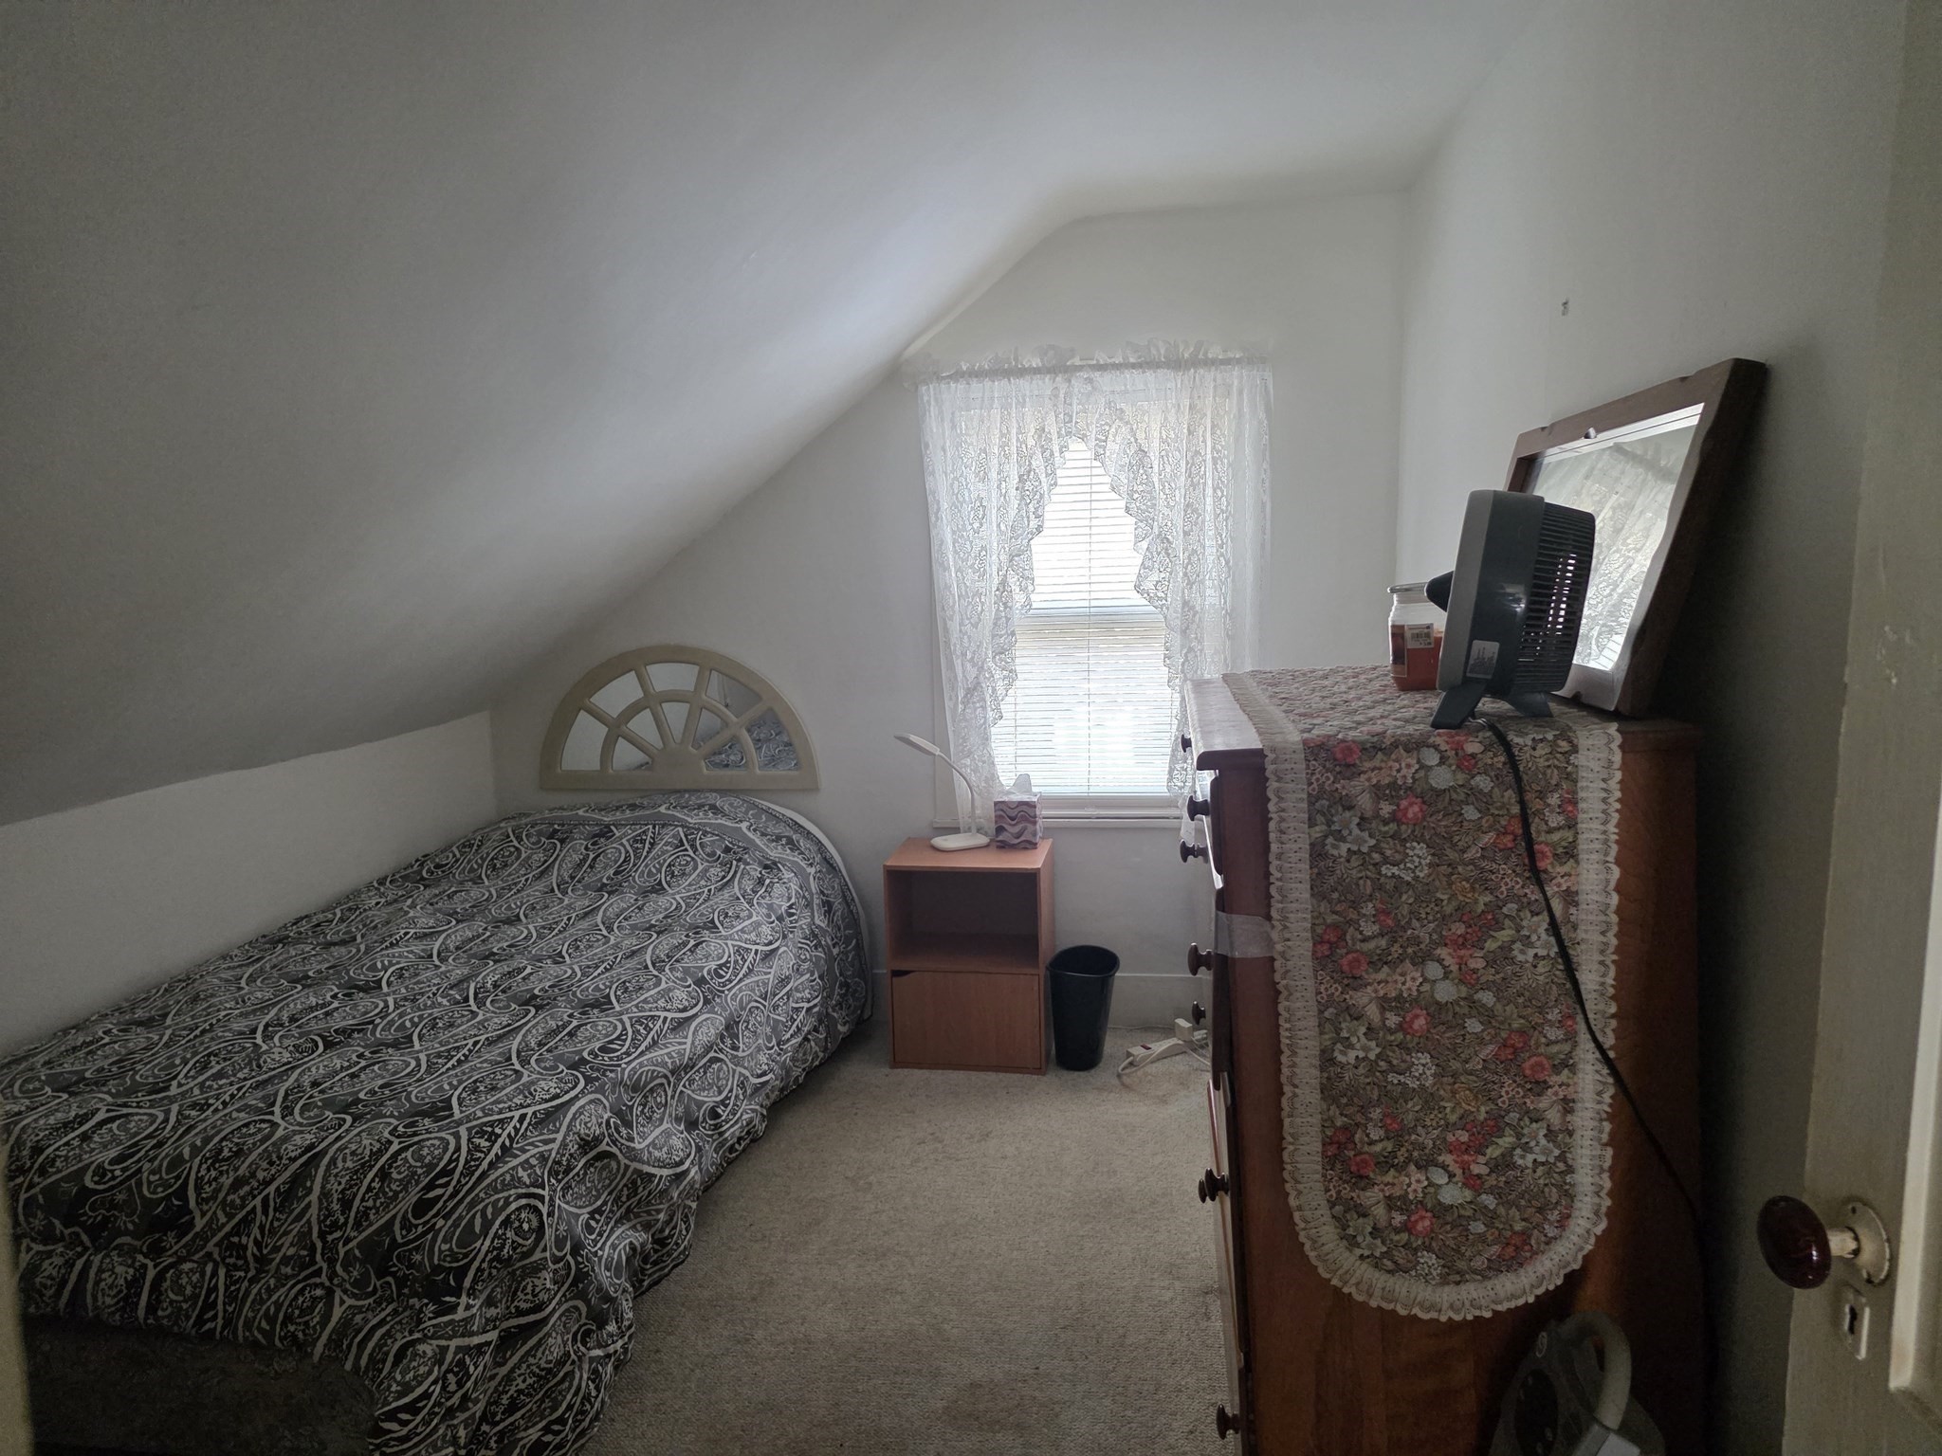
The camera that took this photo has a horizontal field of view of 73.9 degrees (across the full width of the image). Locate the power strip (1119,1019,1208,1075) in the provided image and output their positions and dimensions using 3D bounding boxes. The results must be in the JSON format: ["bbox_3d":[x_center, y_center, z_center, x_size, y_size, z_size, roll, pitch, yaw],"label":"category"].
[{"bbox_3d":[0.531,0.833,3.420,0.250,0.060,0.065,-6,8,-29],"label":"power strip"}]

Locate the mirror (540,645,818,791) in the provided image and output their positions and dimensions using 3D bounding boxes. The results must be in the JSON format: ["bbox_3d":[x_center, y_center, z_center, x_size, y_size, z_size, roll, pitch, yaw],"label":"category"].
[{"bbox_3d":[-0.853,-0.031,3.704,0.839,0.417,0.025,-1,7,8],"label":"mirror"}]

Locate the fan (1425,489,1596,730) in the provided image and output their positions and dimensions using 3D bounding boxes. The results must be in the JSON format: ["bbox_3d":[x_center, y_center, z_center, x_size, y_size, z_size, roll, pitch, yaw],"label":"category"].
[{"bbox_3d":[0.604,-0.138,1.441,0.178,0.256,0.230,1,8,23],"label":"fan"}]

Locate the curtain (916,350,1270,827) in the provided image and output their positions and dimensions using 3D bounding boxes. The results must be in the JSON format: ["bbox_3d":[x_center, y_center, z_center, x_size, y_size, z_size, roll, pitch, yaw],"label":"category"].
[{"bbox_3d":[0.325,-0.335,3.447,0.922,1.314,0.100,-1,7,8],"label":"curtain"}]

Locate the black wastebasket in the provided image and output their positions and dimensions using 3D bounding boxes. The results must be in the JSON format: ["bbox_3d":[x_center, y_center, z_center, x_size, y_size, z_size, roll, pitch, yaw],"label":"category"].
[{"bbox_3d":[0.305,0.740,3.400,0.187,0.262,0.250,-1,7,8],"label":"black wastebasket"}]

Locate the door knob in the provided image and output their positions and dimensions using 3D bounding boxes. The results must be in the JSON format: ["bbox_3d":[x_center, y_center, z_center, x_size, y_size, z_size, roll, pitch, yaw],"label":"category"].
[{"bbox_3d":[0.538,0.326,0.820,0.066,0.056,0.055,-2,7,0],"label":"door knob"}]

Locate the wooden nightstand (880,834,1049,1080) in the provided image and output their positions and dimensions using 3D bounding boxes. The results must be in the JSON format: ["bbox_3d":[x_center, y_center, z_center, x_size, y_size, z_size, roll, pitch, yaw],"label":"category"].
[{"bbox_3d":[0.010,0.600,3.468,0.405,0.541,0.342,0,7,10],"label":"wooden nightstand"}]

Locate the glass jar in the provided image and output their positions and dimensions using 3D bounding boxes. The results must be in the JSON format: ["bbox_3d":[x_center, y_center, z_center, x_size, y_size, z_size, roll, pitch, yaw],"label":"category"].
[{"bbox_3d":[0.632,-0.126,1.792,0.107,0.145,0.107,-1,7,8],"label":"glass jar"}]

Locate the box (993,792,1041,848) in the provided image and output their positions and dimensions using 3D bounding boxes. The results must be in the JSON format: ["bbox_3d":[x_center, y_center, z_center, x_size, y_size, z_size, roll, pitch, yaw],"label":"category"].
[{"bbox_3d":[0.128,0.255,3.494,0.113,0.130,0.113,-1,7,8],"label":"box"}]

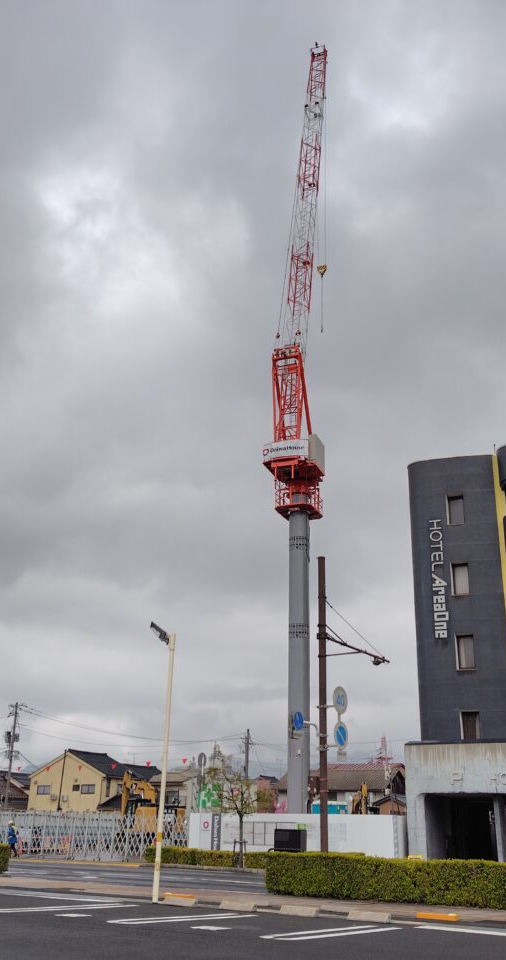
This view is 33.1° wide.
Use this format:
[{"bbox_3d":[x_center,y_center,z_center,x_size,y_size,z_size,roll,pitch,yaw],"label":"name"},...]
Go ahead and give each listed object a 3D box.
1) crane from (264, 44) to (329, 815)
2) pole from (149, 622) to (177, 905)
[{"bbox_3d":[3.598,-8.974,57.683,3.200,62.700,7.500,-8,-23,22],"label":"crane"},{"bbox_3d":[-1.541,4.363,13.440,0.250,4.216,0.620,-10,-24,26],"label":"pole"}]

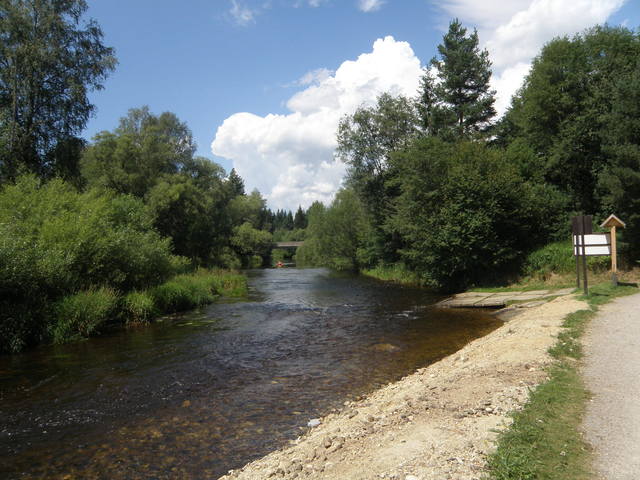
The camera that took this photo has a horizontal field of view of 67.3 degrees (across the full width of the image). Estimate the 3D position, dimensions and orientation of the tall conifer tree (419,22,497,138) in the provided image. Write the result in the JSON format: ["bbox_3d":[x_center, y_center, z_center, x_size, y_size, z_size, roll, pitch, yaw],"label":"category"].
[{"bbox_3d":[12.014,-8.519,42.000,6.400,21.700,6.200,-1,-2,0],"label":"tall conifer tree"}]

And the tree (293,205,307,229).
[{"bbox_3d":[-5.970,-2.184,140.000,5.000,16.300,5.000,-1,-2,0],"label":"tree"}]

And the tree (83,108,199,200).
[{"bbox_3d":[-14.348,-3.913,38.000,9.300,13.300,8.800,-1,-2,0],"label":"tree"}]

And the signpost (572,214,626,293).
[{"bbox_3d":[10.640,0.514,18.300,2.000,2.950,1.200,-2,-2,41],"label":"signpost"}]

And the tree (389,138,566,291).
[{"bbox_3d":[8.846,-1.432,27.000,9.600,8.600,8.200,-1,-2,0],"label":"tree"}]

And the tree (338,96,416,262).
[{"bbox_3d":[5.286,-5.024,42.000,8.000,15.700,7.600,-1,-2,0],"label":"tree"}]

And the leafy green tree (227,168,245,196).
[{"bbox_3d":[-15.821,-4.587,90.000,5.200,17.800,5.200,-1,-2,0],"label":"leafy green tree"}]

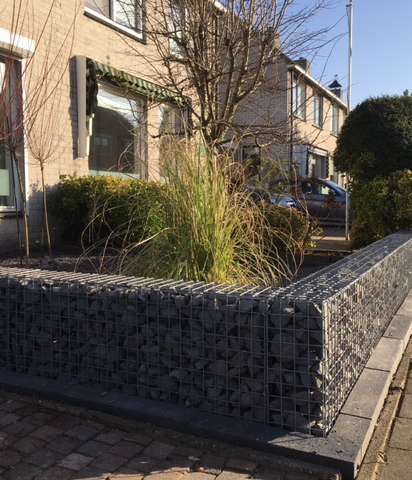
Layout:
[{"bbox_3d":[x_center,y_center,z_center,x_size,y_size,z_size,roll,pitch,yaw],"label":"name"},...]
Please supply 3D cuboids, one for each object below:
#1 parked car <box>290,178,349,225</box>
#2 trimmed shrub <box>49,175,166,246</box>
[{"bbox_3d":[2.873,-0.961,14.930,4.300,1.480,1.780,2,4,26],"label":"parked car"},{"bbox_3d":[-1.259,-0.384,7.378,0.850,0.930,1.950,2,4,26],"label":"trimmed shrub"}]

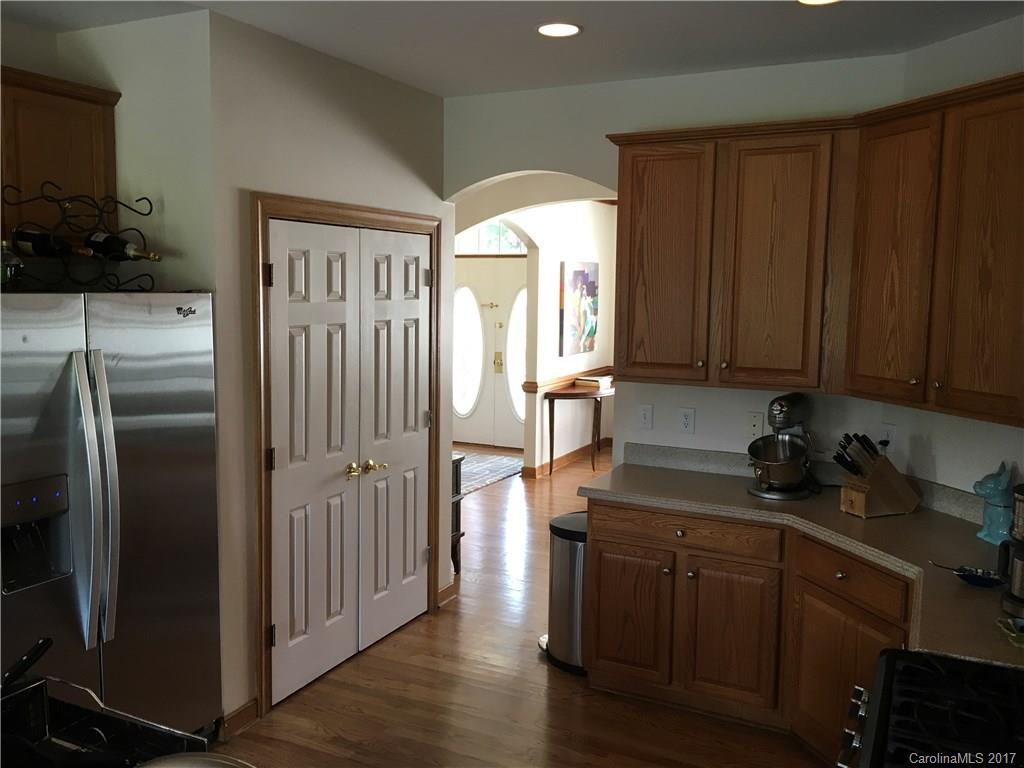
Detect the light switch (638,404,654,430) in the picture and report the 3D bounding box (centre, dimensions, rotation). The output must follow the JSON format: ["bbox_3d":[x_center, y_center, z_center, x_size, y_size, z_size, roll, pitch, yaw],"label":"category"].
[{"bbox_3d":[0.661,0.165,4.208,0.077,0.120,0.010,4,7,27],"label":"light switch"}]

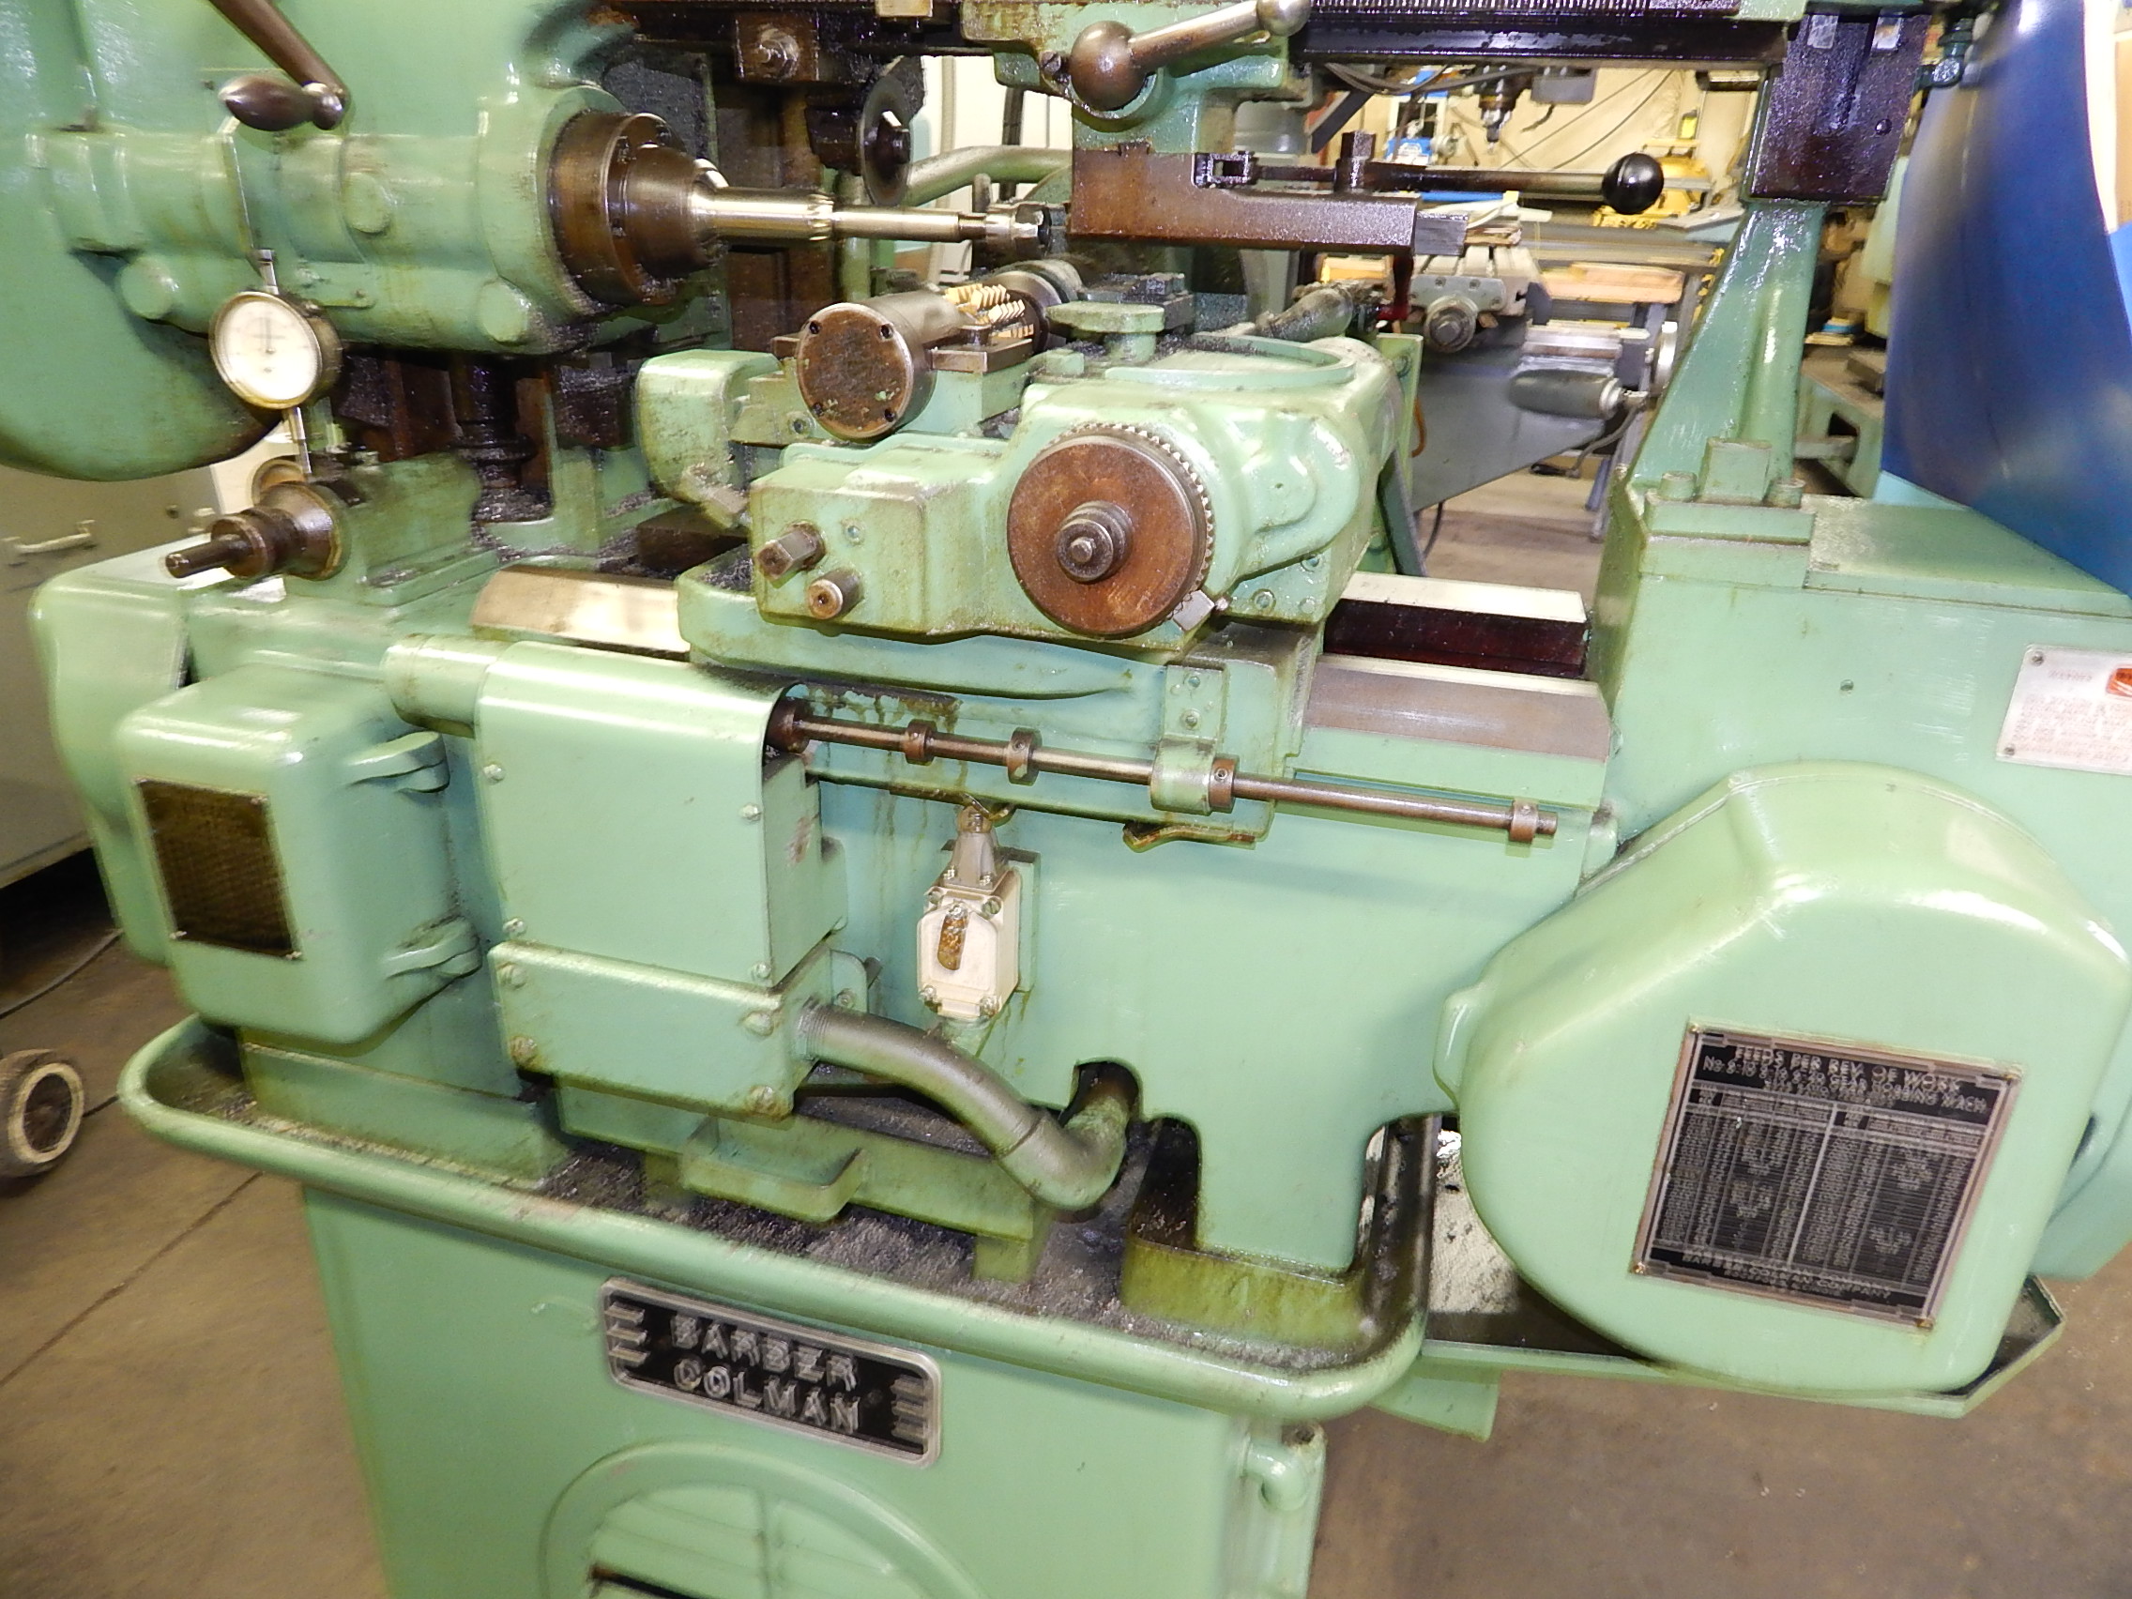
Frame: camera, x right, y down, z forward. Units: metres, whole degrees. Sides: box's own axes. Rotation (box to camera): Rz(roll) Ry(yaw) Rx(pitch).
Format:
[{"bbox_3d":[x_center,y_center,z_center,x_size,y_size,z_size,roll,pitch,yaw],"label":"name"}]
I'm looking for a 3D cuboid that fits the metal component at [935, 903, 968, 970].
[{"bbox_3d":[-0.058,0.070,0.724,0.012,0.039,0.006,15,24,10],"label":"metal component"}]

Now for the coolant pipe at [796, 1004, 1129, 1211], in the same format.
[{"bbox_3d":[-0.057,0.159,0.841,0.183,0.095,0.135,8,23,13],"label":"coolant pipe"}]

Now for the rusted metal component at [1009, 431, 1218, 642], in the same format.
[{"bbox_3d":[0.015,-0.118,0.636,0.097,0.097,0.056,8,23,13],"label":"rusted metal component"}]

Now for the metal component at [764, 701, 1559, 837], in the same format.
[{"bbox_3d":[0.030,-0.015,0.713,0.413,0.024,0.024,8,23,13],"label":"metal component"}]

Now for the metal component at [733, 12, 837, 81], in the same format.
[{"bbox_3d":[-0.179,-0.488,0.924,0.062,0.038,0.056,8,23,13],"label":"metal component"}]

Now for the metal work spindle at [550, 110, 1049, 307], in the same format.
[{"bbox_3d":[-0.169,-0.371,0.902,0.329,0.116,0.116,8,23,13],"label":"metal work spindle"}]

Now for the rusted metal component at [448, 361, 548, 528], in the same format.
[{"bbox_3d":[-0.410,-0.258,1.023,0.067,0.118,0.067,8,23,13],"label":"rusted metal component"}]

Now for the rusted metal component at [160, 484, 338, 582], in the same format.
[{"bbox_3d":[-0.473,-0.146,0.822,0.060,0.060,0.107,8,23,13],"label":"rusted metal component"}]

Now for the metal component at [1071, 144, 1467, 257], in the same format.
[{"bbox_3d":[0.113,-0.350,0.826,0.213,0.050,0.056,8,23,13],"label":"metal component"}]

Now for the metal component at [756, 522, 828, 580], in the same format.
[{"bbox_3d":[-0.126,-0.115,0.661,0.019,0.019,0.050,8,23,13],"label":"metal component"}]

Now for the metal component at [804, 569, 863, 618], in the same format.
[{"bbox_3d":[-0.108,-0.098,0.671,0.019,0.019,0.031,8,23,13],"label":"metal component"}]

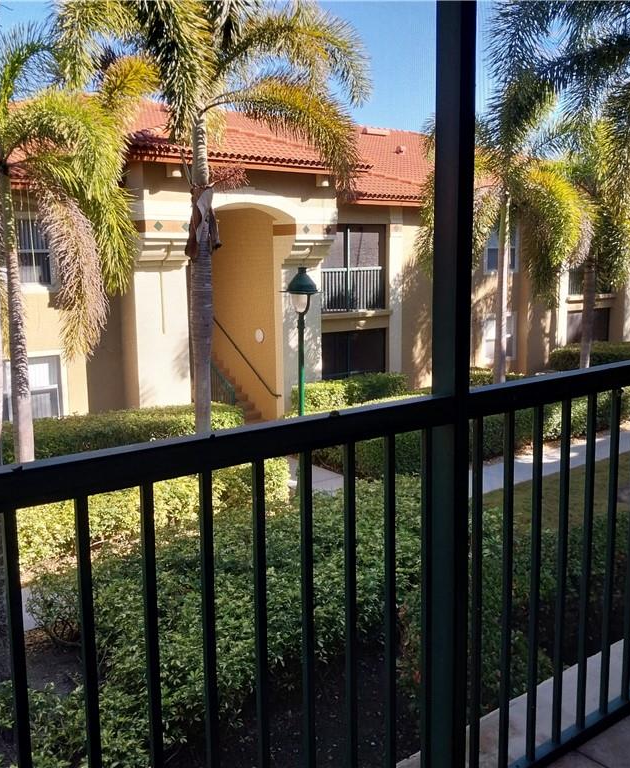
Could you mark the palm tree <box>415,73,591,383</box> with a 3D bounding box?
[{"bbox_3d":[4.572,-2.915,18.441,4.300,8.540,4.200,1,9,14],"label":"palm tree"}]

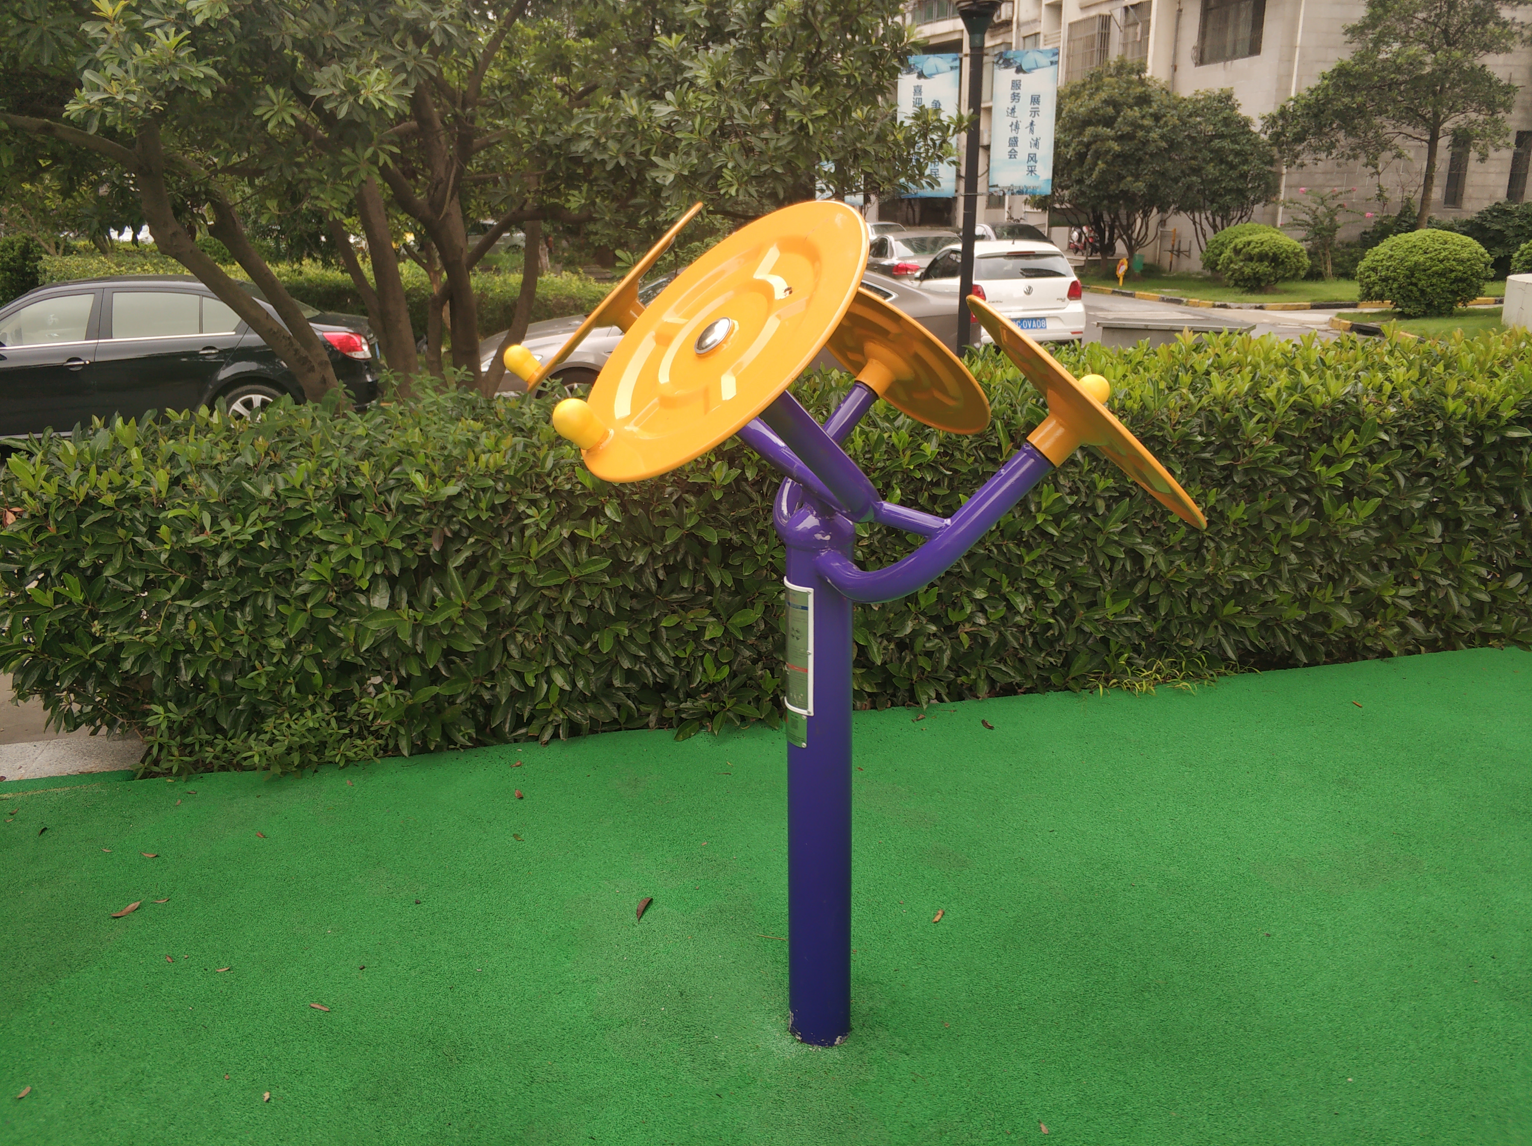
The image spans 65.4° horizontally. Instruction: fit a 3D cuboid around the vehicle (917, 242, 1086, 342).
[{"bbox_3d":[3.037,-3.919,16.828,1.682,1.462,3.970,-3,17,-8],"label":"vehicle"}]

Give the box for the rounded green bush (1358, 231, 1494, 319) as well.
[{"bbox_3d":[10.919,-4.992,19.810,1.980,1.360,1.980,-1,17,0],"label":"rounded green bush"}]

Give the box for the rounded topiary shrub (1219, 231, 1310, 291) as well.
[{"bbox_3d":[10.938,-6.863,26.135,1.850,1.240,1.850,-1,17,0],"label":"rounded topiary shrub"}]

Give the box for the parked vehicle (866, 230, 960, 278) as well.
[{"bbox_3d":[2.772,-5.901,23.326,1.780,1.460,4.600,-3,17,-8],"label":"parked vehicle"}]

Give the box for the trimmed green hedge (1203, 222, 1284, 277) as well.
[{"bbox_3d":[11.530,-7.712,28.677,1.970,1.320,1.970,-1,17,0],"label":"trimmed green hedge"}]

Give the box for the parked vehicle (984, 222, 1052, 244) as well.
[{"bbox_3d":[6.071,-7.818,29.408,1.780,1.480,4.500,-3,17,-9],"label":"parked vehicle"}]

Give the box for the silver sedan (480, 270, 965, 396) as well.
[{"bbox_3d":[-0.435,-2.102,11.053,4.750,1.460,1.820,-7,18,-18],"label":"silver sedan"}]

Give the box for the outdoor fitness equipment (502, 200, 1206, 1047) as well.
[{"bbox_3d":[0.079,0.149,2.051,0.900,1.500,1.170,-6,18,-16],"label":"outdoor fitness equipment"}]

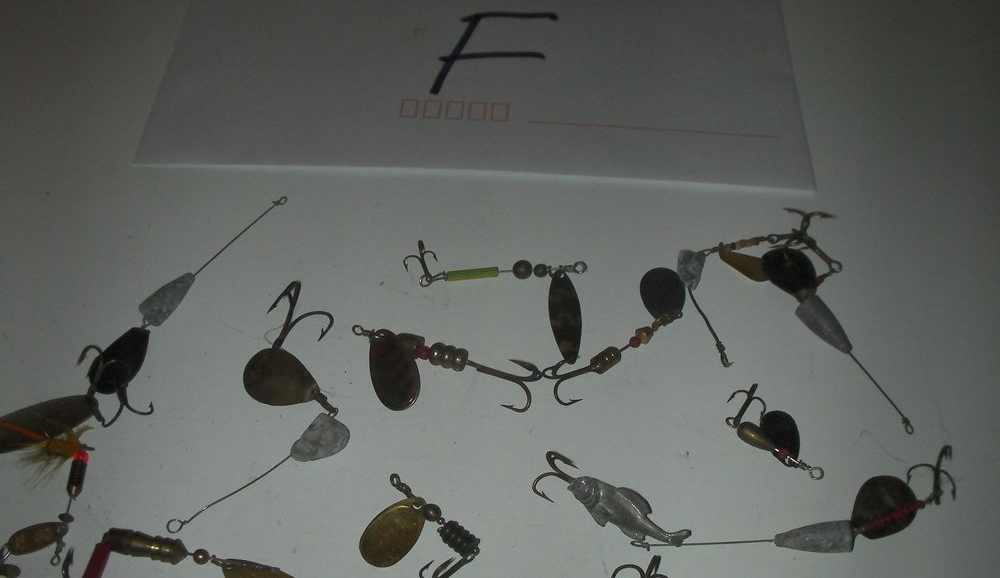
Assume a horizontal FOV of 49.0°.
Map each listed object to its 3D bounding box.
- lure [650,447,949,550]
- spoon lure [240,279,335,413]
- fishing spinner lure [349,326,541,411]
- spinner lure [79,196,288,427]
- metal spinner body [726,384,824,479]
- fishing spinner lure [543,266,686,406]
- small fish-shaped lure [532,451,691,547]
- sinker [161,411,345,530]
[{"bbox_3d":[0.077,0.058,0.273,0.086,0.013,0.016,-12,53,-10],"label":"lure"},{"bbox_3d":[-0.054,0.015,0.305,0.029,0.012,0.036,11,52,8],"label":"spoon lure"},{"bbox_3d":[-0.019,0.024,0.300,0.056,0.011,0.022,16,53,11],"label":"fishing spinner lure"},{"bbox_3d":[-0.094,-0.001,0.318,0.029,0.011,0.092,15,53,11],"label":"spinner lure"},{"bbox_3d":[0.074,0.037,0.291,0.031,0.010,0.013,31,57,22],"label":"metal spinner body"},{"bbox_3d":[0.034,0.012,0.311,0.058,0.012,0.018,-38,61,-27],"label":"fishing spinner lure"},{"bbox_3d":[0.029,0.053,0.278,0.042,0.009,0.012,23,55,16],"label":"small fish-shaped lure"},{"bbox_3d":[-0.062,0.048,0.282,0.050,0.006,0.009,-33,59,-24],"label":"sinker"}]

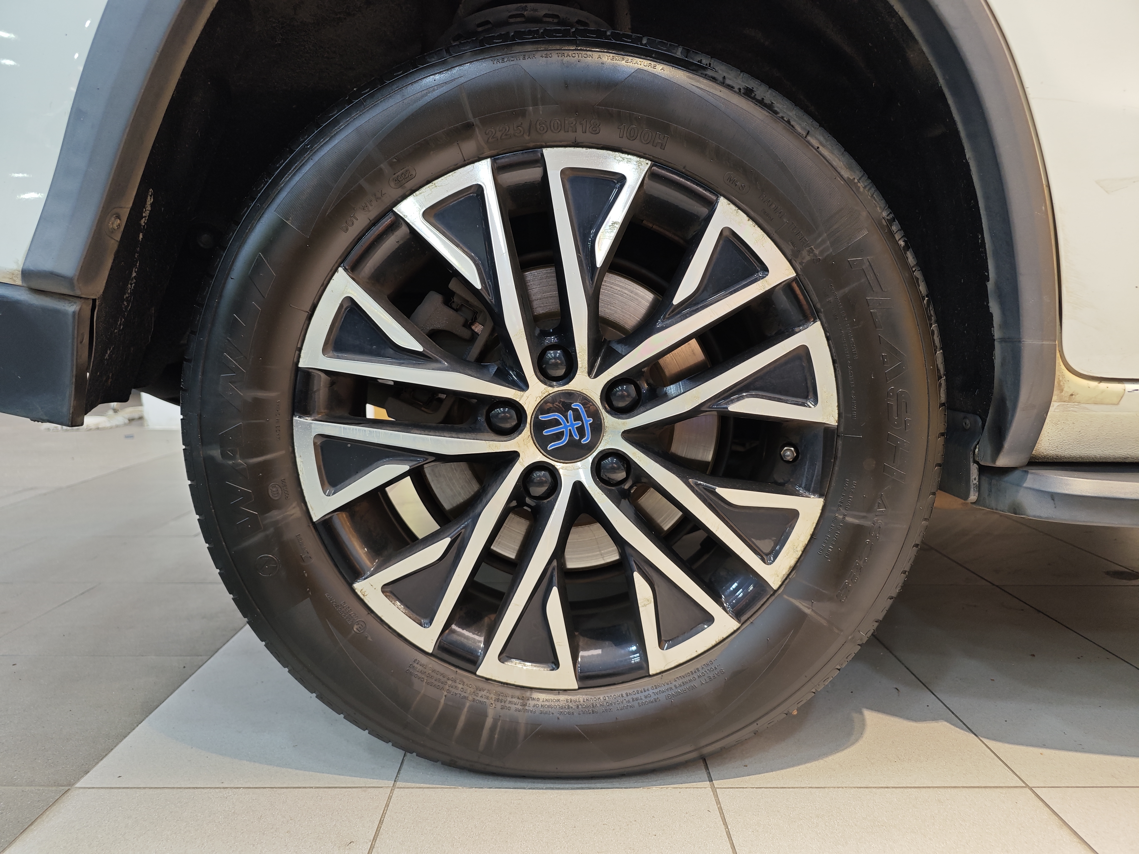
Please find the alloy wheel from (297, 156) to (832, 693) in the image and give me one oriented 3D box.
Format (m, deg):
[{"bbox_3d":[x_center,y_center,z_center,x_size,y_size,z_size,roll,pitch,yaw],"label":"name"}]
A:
[{"bbox_3d":[-0.004,-0.009,0.781,0.492,0.492,0.190,0,6,-1],"label":"alloy wheel"}]

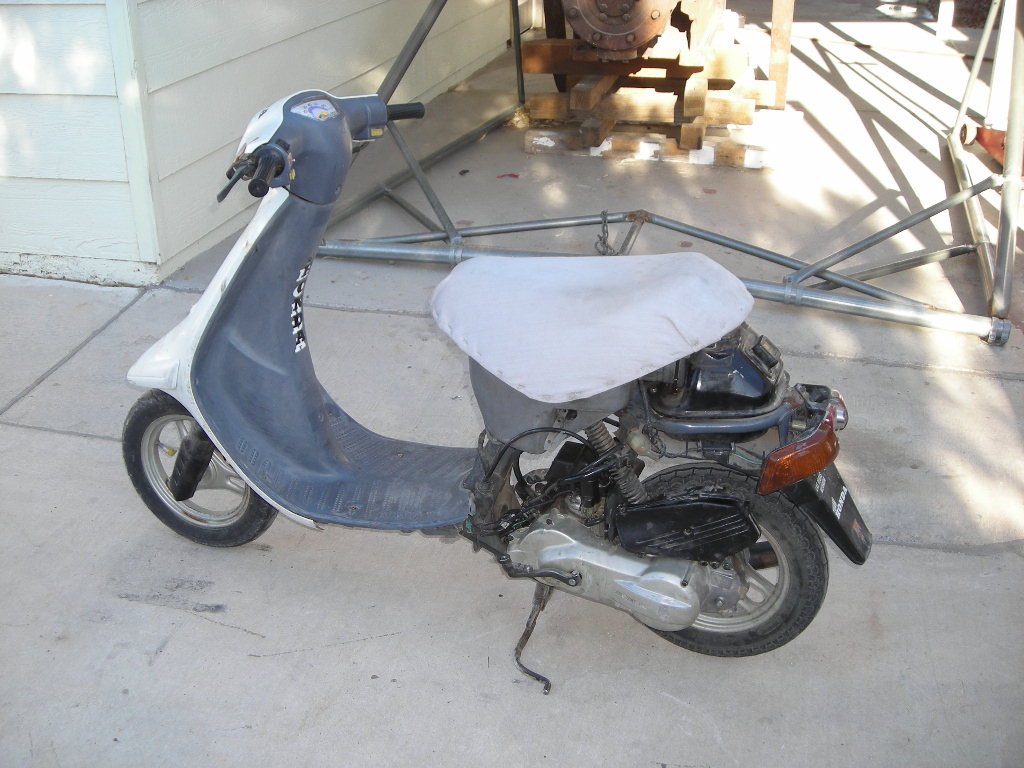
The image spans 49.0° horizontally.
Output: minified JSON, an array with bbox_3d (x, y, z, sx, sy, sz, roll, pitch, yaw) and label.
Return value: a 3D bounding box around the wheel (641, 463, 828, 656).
[{"bbox_3d":[0.384,0.339,2.108,0.404,0.404,0.078,9,27,18],"label":"wheel"}]

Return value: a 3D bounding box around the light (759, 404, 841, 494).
[{"bbox_3d":[0.477,0.118,1.863,0.125,0.120,0.075,9,27,18],"label":"light"}]

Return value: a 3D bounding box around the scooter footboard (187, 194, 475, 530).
[{"bbox_3d":[-0.291,-0.058,2.181,0.570,0.640,0.340,9,27,18],"label":"scooter footboard"}]

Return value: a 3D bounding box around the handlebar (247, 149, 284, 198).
[{"bbox_3d":[-0.394,-0.336,1.787,0.045,0.045,0.125,-3,33,1],"label":"handlebar"}]

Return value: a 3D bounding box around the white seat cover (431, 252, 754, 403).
[{"bbox_3d":[0.126,-0.121,1.986,0.580,0.210,0.290,9,27,18],"label":"white seat cover"}]

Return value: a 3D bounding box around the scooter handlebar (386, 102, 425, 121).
[{"bbox_3d":[-0.208,-0.542,2.227,0.036,0.036,0.115,17,23,36],"label":"scooter handlebar"}]

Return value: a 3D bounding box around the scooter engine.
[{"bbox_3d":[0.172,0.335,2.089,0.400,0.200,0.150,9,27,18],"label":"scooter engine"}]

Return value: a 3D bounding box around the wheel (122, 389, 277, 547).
[{"bbox_3d":[-0.674,0.178,2.448,0.402,0.402,0.076,10,28,20],"label":"wheel"}]

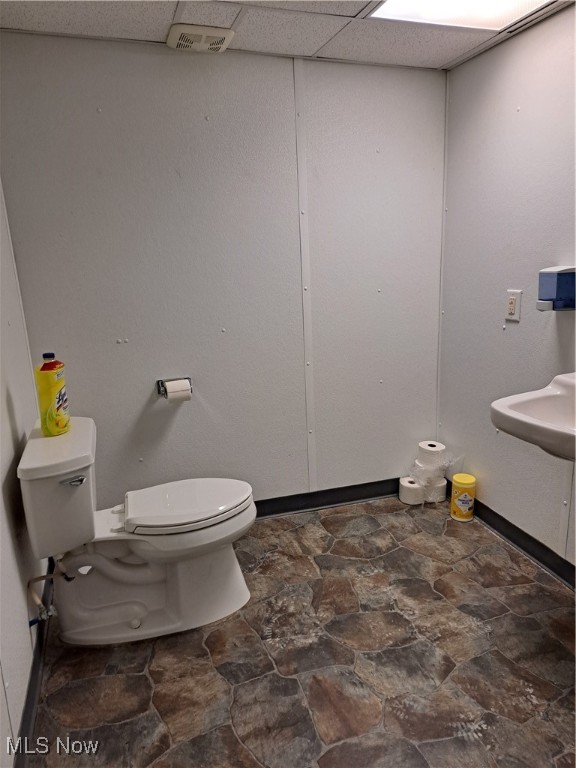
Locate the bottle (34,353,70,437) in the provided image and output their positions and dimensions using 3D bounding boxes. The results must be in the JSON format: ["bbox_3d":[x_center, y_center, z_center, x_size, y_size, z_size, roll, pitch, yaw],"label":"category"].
[{"bbox_3d":[-0.835,0.033,1.875,0.064,0.280,0.102,0,14,12],"label":"bottle"}]

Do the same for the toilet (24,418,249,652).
[{"bbox_3d":[-0.492,0.507,1.988,0.768,0.722,0.445,-7,15,-17],"label":"toilet"}]

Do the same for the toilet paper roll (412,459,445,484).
[{"bbox_3d":[0.736,0.465,2.796,0.128,0.102,0.128,-2,14,1],"label":"toilet paper roll"}]

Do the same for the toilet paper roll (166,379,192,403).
[{"bbox_3d":[-0.478,0.031,2.335,0.104,0.085,0.085,-7,15,-17],"label":"toilet paper roll"}]

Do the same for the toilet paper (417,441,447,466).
[{"bbox_3d":[0.746,0.368,2.766,0.128,0.102,0.128,-2,14,1],"label":"toilet paper"}]

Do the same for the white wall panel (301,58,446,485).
[{"bbox_3d":[0.422,-0.449,2.593,0.755,1.985,0.020,-7,15,-17],"label":"white wall panel"}]

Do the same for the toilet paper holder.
[{"bbox_3d":[-0.494,0.022,2.346,0.155,0.075,0.070,-7,15,-17],"label":"toilet paper holder"}]

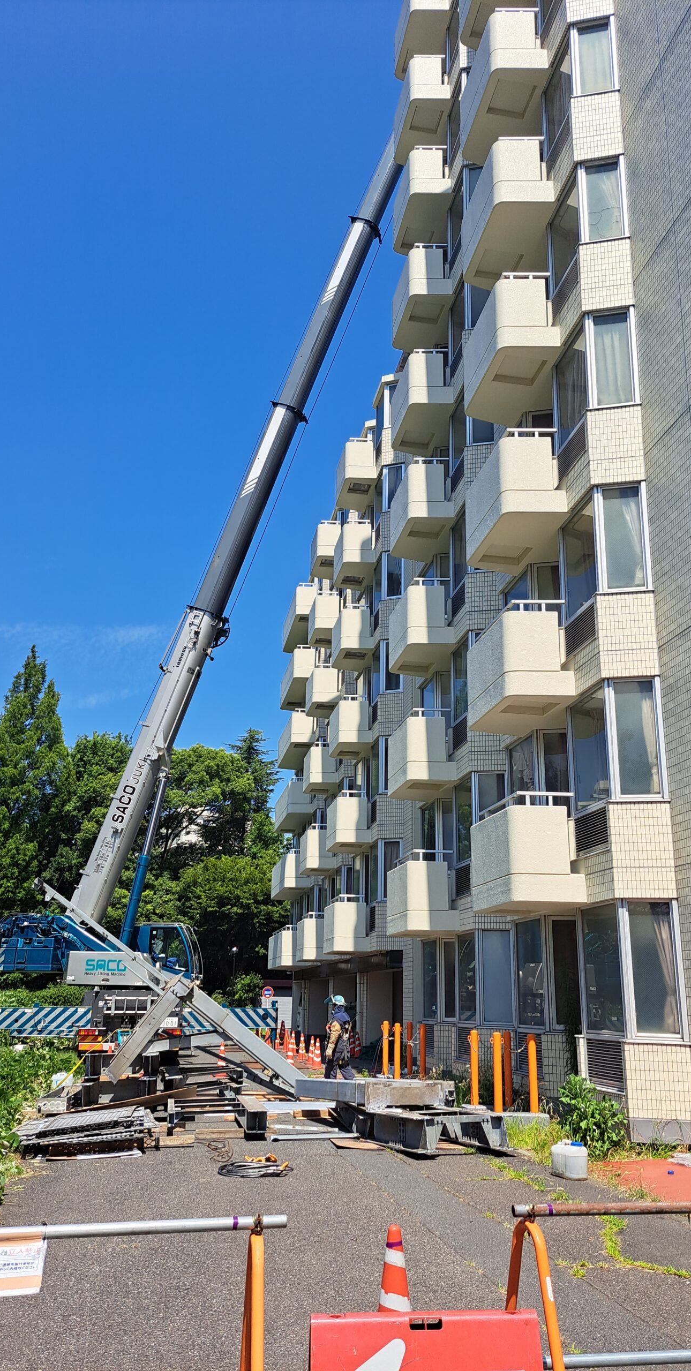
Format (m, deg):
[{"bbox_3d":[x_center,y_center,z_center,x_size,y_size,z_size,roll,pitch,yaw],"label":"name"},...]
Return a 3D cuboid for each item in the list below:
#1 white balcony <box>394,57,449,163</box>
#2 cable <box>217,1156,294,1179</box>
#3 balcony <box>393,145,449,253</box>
[{"bbox_3d":[1.986,-14.704,24.478,1.000,1.400,2.300,4,-17,-9],"label":"white balcony"},{"bbox_3d":[-0.838,4.406,8.700,0.720,0.100,0.750,1,-17,0],"label":"cable"},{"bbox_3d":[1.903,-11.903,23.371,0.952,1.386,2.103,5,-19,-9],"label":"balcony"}]

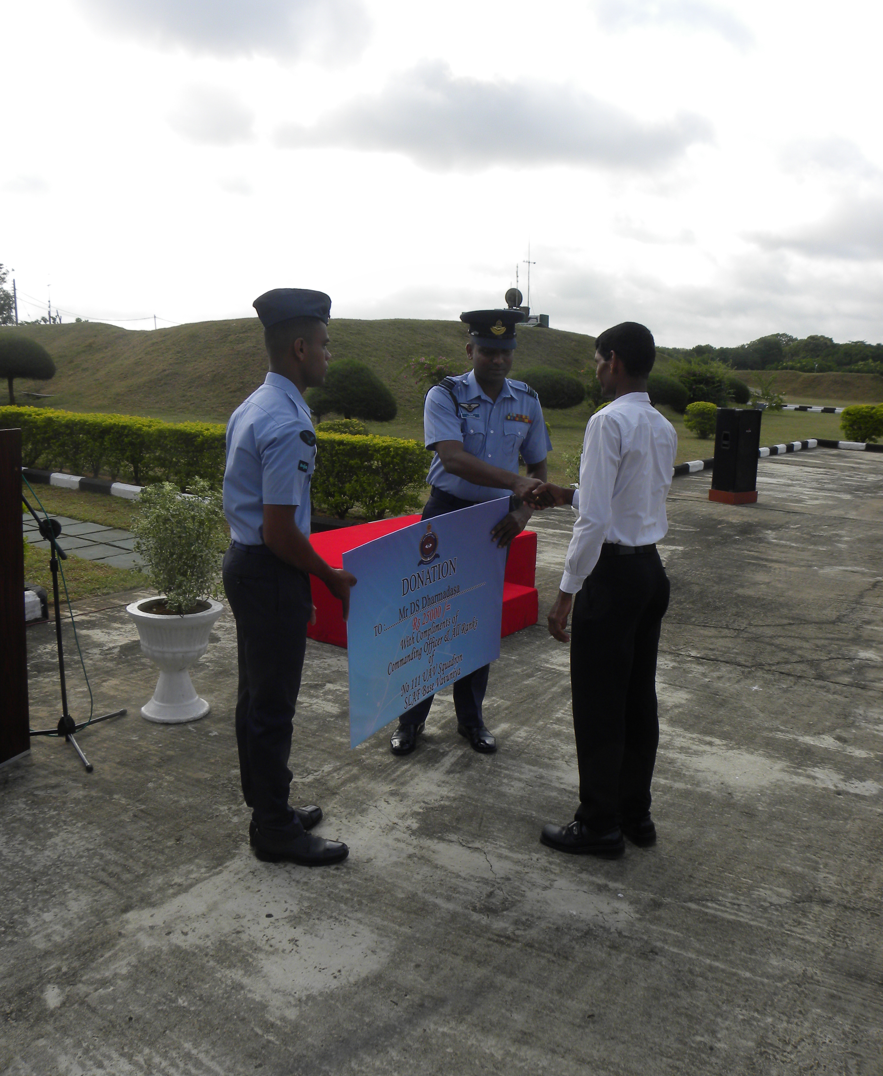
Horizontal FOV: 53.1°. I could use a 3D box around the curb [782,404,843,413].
[{"bbox_3d":[20.316,-7.049,48.406,3.000,0.200,0.300,9,13,34],"label":"curb"}]

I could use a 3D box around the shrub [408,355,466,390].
[{"bbox_3d":[-0.089,-4.281,24.500,1.750,1.500,1.700,0,12,0],"label":"shrub"}]

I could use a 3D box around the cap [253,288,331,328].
[{"bbox_3d":[-0.440,-0.679,2.600,0.235,0.118,0.150,-1,12,-8],"label":"cap"}]

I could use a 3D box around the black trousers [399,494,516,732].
[{"bbox_3d":[0.054,0.329,3.593,0.460,1.000,0.300,-1,12,-6],"label":"black trousers"}]

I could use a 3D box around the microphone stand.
[{"bbox_3d":[-1.615,0.190,3.520,0.550,1.300,0.580,0,12,0],"label":"microphone stand"}]

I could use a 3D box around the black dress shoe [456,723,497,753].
[{"bbox_3d":[0.145,0.810,3.727,0.105,0.105,0.285,-3,12,-23],"label":"black dress shoe"}]

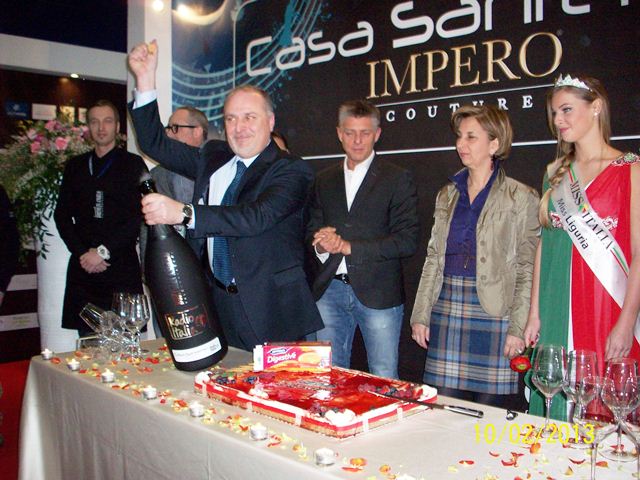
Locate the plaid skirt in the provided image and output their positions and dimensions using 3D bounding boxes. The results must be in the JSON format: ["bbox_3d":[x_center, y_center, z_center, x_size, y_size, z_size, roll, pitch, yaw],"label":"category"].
[{"bbox_3d":[0.541,0.338,2.470,0.335,0.425,0.255,2,4,22],"label":"plaid skirt"}]

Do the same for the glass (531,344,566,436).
[{"bbox_3d":[0.553,0.362,1.655,0.083,0.210,0.083,0,4,0],"label":"glass"}]

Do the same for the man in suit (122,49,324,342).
[{"bbox_3d":[-0.350,0.233,2.570,0.600,1.920,0.550,3,4,35],"label":"man in suit"}]

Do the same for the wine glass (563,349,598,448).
[{"bbox_3d":[0.603,0.367,1.577,0.083,0.213,0.083,0,4,0],"label":"wine glass"}]

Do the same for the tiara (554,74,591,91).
[{"bbox_3d":[0.852,-0.528,2.300,0.068,0.045,0.132,-3,5,-43],"label":"tiara"}]

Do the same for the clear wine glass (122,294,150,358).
[{"bbox_3d":[-0.663,0.310,2.470,0.085,0.213,0.085,0,4,0],"label":"clear wine glass"}]

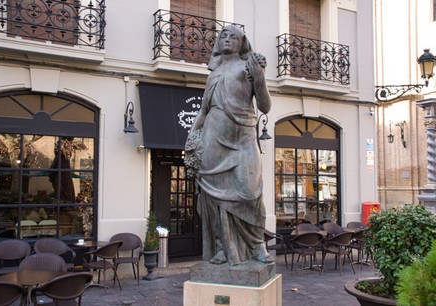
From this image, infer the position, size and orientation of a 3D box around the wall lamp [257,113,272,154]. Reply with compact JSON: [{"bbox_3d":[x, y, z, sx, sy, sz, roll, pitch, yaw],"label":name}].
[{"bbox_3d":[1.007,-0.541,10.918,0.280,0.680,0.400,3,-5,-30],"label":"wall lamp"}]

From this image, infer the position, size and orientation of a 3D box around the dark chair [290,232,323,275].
[{"bbox_3d":[1.763,1.979,9.936,0.580,0.830,0.610,1,-4,-12],"label":"dark chair"}]

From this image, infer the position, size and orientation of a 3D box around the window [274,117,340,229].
[{"bbox_3d":[2.159,0.554,11.878,2.120,2.890,0.150,3,-5,-30],"label":"window"}]

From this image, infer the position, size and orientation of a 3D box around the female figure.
[{"bbox_3d":[0.155,-0.052,5.961,0.950,2.760,0.720,-1,-4,20],"label":"female figure"}]

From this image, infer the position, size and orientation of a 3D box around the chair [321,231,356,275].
[{"bbox_3d":[2.409,1.987,10.019,0.580,0.830,0.610,2,-5,-28],"label":"chair"}]

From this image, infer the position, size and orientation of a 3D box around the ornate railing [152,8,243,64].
[{"bbox_3d":[-0.367,-2.275,10.275,1.950,0.960,0.360,3,-5,-30],"label":"ornate railing"}]

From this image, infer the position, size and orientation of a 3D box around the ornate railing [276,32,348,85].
[{"bbox_3d":[2.275,-2.153,11.803,1.940,0.960,0.360,3,-5,-30],"label":"ornate railing"}]

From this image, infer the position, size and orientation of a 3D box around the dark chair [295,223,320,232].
[{"bbox_3d":[2.028,2.035,11.127,0.580,0.830,0.610,1,-4,-15],"label":"dark chair"}]

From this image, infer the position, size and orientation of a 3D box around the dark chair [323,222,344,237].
[{"bbox_3d":[2.706,2.061,11.452,0.580,0.830,0.610,2,-5,-29],"label":"dark chair"}]

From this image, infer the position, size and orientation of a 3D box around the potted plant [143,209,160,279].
[{"bbox_3d":[-1.240,1.735,9.349,0.330,1.260,0.330,0,-4,0],"label":"potted plant"}]

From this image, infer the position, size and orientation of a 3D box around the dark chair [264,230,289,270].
[{"bbox_3d":[1.134,2.013,10.441,0.610,0.830,0.580,2,-5,-25],"label":"dark chair"}]

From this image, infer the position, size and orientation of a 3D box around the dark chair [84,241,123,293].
[{"bbox_3d":[-1.887,1.876,8.304,0.580,0.820,0.570,-3,-5,34],"label":"dark chair"}]

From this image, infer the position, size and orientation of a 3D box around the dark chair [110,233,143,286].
[{"bbox_3d":[-1.645,1.918,8.933,0.570,0.830,0.580,2,-4,-19],"label":"dark chair"}]

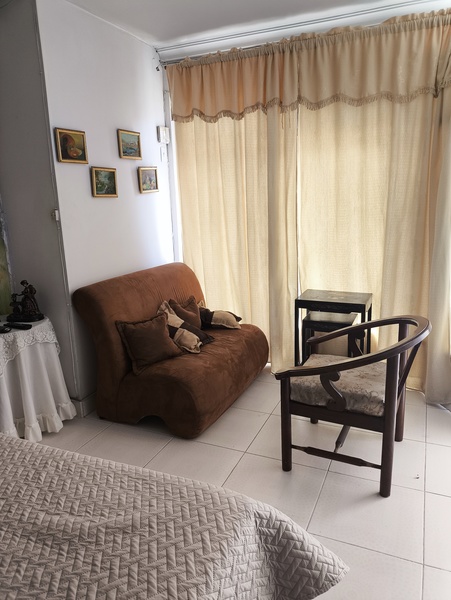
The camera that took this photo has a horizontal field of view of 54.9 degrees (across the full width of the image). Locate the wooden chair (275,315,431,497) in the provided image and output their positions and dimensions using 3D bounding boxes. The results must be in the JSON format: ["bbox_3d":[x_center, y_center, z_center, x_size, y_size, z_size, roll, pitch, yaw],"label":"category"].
[{"bbox_3d":[0.669,0.464,2.270,0.682,0.783,0.614,5,15,26],"label":"wooden chair"}]

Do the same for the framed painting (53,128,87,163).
[{"bbox_3d":[-0.927,-0.922,2.617,0.025,0.184,0.238,4,15,24],"label":"framed painting"}]

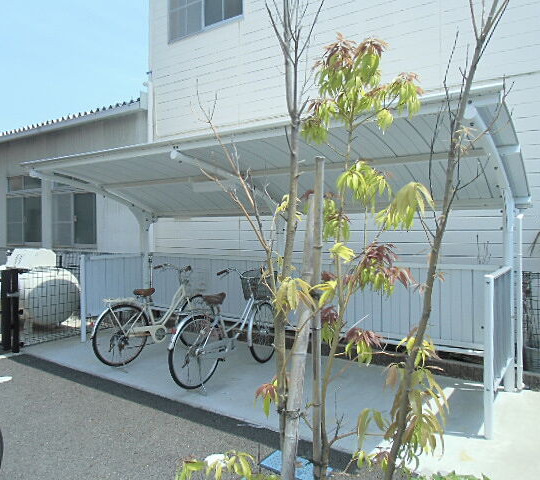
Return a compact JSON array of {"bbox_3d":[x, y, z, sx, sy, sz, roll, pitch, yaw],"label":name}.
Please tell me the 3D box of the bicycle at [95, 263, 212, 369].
[{"bbox_3d":[-1.270,0.851,5.271,0.580,1.080,1.812,1,1,40],"label":"bicycle"}]

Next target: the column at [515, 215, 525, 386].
[{"bbox_3d":[2.345,0.577,4.144,0.055,1.655,0.055,0,1,35],"label":"column"}]

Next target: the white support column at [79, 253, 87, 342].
[{"bbox_3d":[-2.505,0.804,6.006,0.060,1.155,0.060,0,1,35],"label":"white support column"}]

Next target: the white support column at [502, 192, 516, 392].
[{"bbox_3d":[2.241,0.470,4.128,0.085,1.870,0.085,0,1,35],"label":"white support column"}]

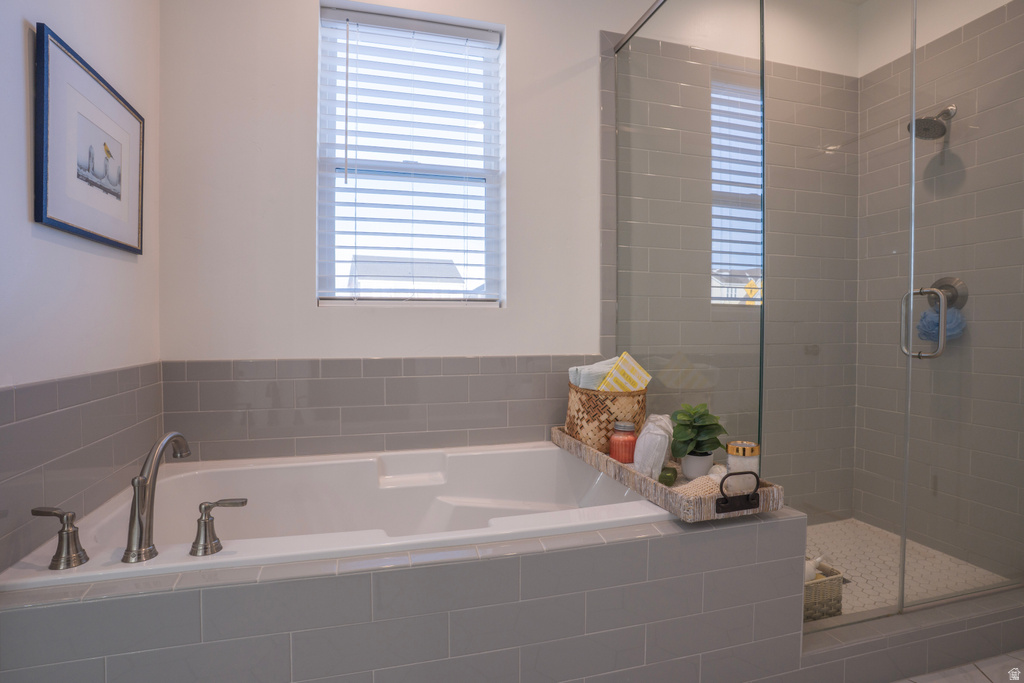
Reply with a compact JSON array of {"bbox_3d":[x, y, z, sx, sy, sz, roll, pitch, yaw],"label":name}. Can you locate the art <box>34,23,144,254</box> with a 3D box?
[{"bbox_3d":[-1.045,-0.461,1.225,0.020,0.412,0.442,0,2,-15],"label":"art"}]

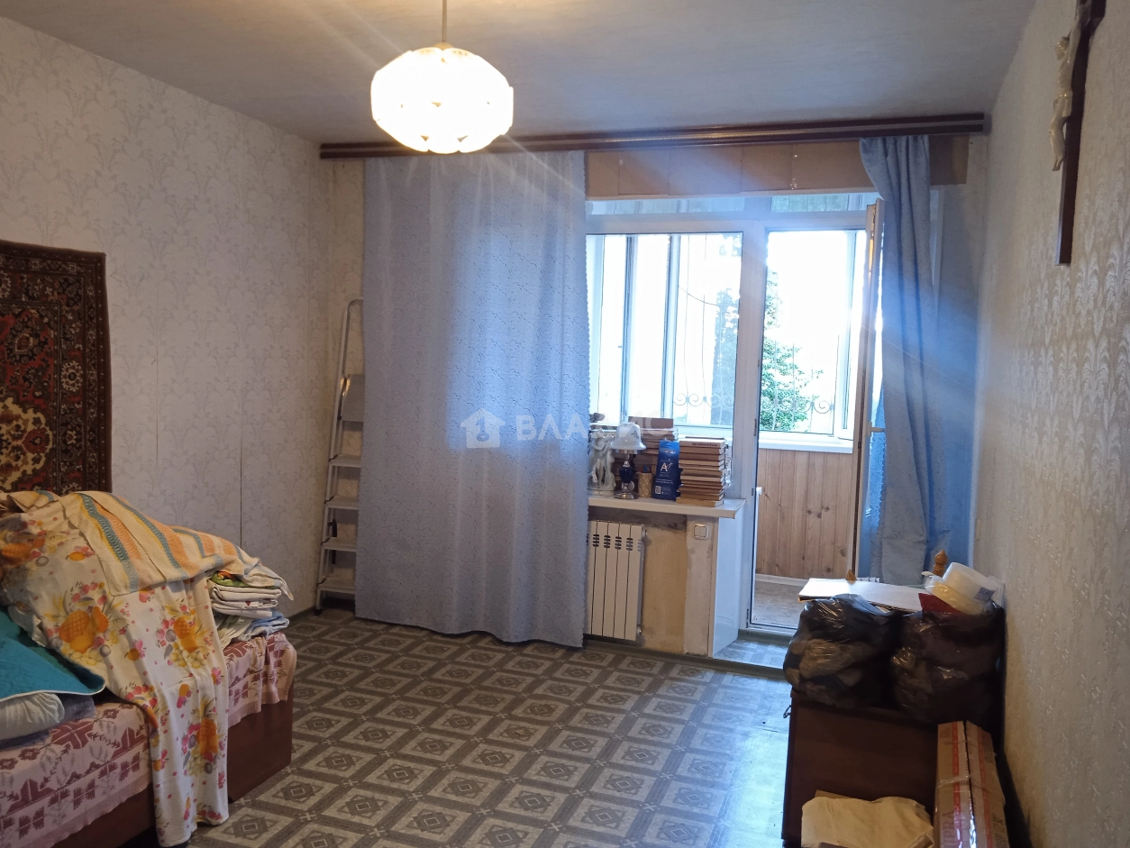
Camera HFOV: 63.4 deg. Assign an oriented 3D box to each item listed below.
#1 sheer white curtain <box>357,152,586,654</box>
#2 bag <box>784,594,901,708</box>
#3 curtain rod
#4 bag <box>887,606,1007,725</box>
[{"bbox_3d":[-0.483,-0.129,4.686,1.293,2.419,0.127,4,5,19],"label":"sheer white curtain"},{"bbox_3d":[0.865,0.679,2.849,0.328,0.292,0.325,4,5,19],"label":"bag"},{"bbox_3d":[0.235,-1.338,4.322,3.180,0.075,0.095,4,5,19],"label":"curtain rod"},{"bbox_3d":[1.136,0.694,2.756,0.307,0.297,0.325,4,5,19],"label":"bag"}]

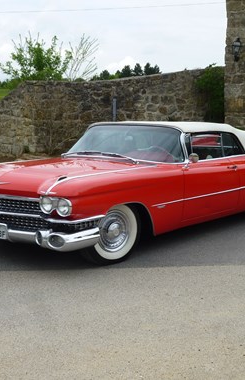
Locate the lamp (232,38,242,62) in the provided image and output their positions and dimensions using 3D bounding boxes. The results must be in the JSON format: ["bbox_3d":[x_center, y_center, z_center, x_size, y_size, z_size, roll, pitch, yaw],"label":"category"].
[{"bbox_3d":[3.315,-4.049,17.000,0.270,0.680,0.330,3,9,22],"label":"lamp"}]

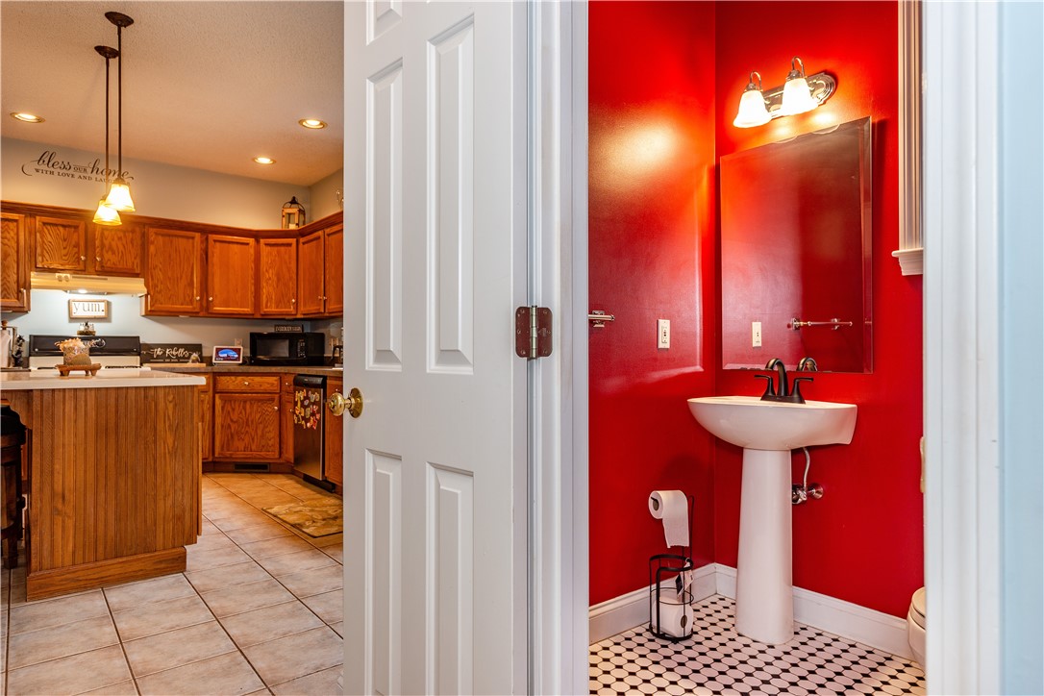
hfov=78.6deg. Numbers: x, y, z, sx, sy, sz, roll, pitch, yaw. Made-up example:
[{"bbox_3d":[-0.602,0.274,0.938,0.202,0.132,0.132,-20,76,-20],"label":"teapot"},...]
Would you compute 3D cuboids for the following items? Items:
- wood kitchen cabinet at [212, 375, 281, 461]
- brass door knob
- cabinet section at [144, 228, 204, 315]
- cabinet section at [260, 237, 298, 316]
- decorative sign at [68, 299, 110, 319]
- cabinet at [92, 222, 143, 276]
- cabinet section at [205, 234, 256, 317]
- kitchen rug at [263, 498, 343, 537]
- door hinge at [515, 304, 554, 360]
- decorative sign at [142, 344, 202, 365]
[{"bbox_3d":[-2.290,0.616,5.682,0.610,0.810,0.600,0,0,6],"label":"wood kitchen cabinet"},{"bbox_3d":[-0.406,0.126,1.447,0.066,0.068,0.068,0,-1,-43],"label":"brass door knob"},{"bbox_3d":[-3.086,-0.646,5.628,0.450,0.757,0.326,0,0,-38],"label":"cabinet section"},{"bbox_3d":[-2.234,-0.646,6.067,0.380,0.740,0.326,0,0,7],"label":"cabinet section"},{"bbox_3d":[-3.663,-0.326,5.399,0.272,0.147,0.030,0,0,-39],"label":"decorative sign"},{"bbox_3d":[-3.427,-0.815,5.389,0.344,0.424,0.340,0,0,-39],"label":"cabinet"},{"bbox_3d":[-2.727,-0.647,5.912,0.441,0.748,0.326,0,0,-38],"label":"cabinet section"},{"bbox_3d":[-1.250,1.062,4.066,0.500,0.014,0.850,0,-1,-41],"label":"kitchen rug"},{"bbox_3d":[0.022,-0.026,1.131,0.086,0.090,0.014,0,0,-44],"label":"door hinge"},{"bbox_3d":[-3.158,0.067,5.758,0.499,0.209,0.025,0,0,-39],"label":"decorative sign"}]

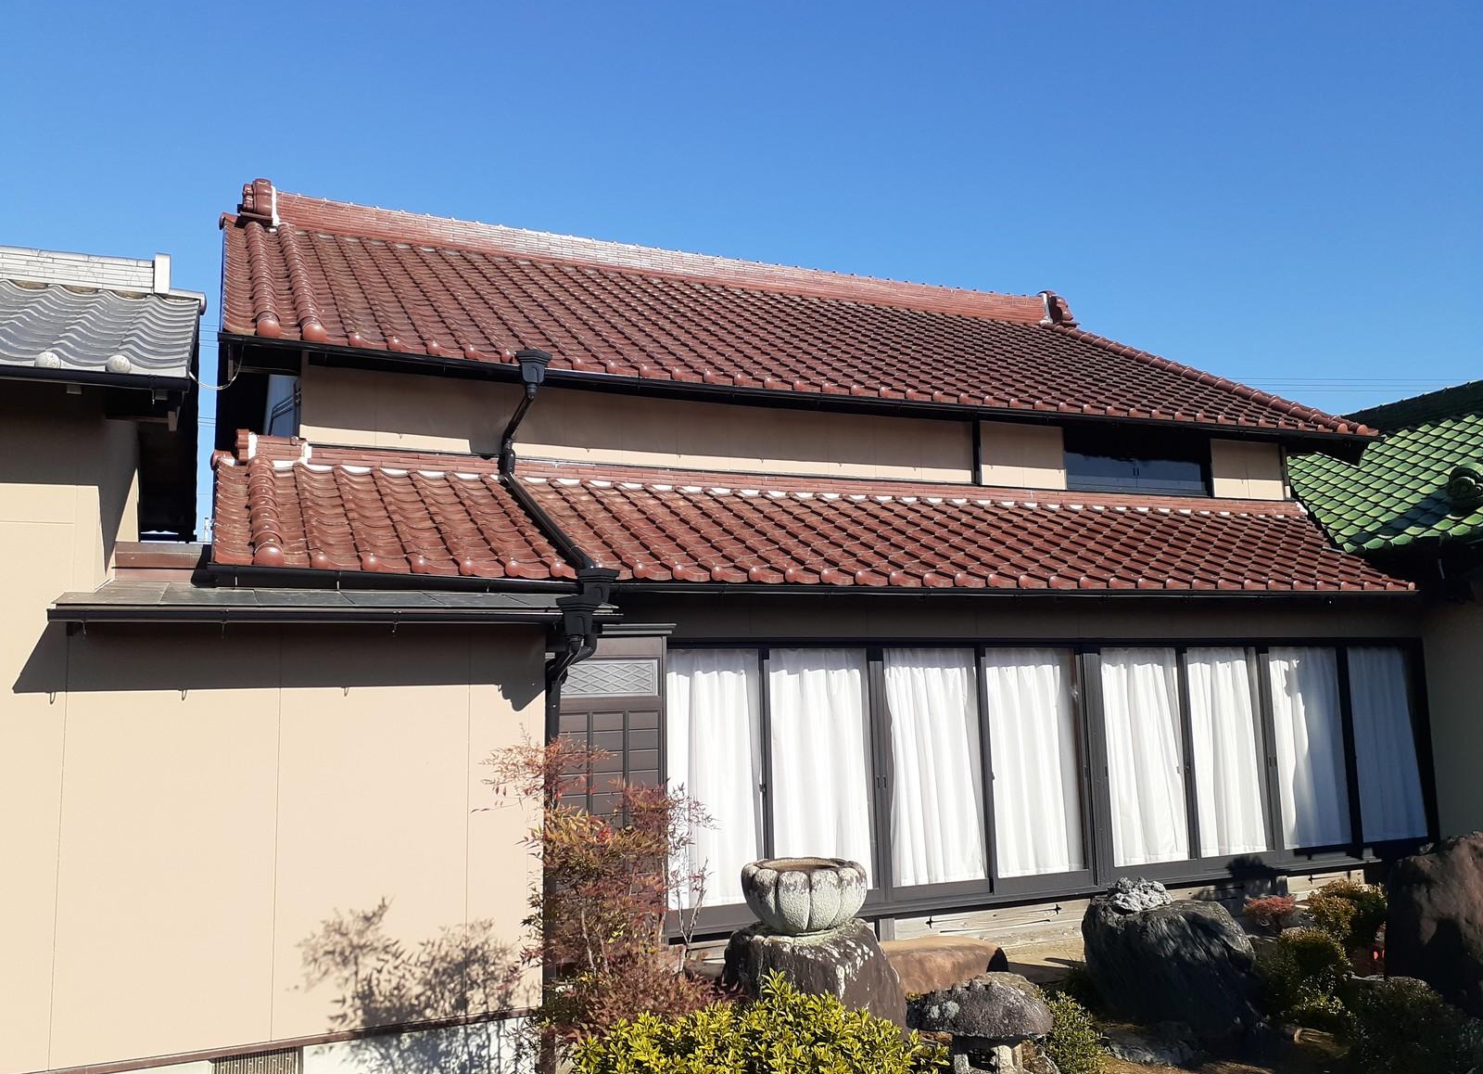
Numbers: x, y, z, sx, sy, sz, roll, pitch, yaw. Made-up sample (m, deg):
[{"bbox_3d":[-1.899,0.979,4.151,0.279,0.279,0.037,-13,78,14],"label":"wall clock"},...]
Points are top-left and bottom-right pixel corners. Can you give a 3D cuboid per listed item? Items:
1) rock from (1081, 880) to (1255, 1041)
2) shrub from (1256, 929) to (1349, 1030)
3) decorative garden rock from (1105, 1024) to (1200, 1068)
[{"bbox_3d":[2.572,2.543,6.950,1.050,0.710,0.800,-4,-7,19],"label":"rock"},{"bbox_3d":[3.338,2.587,6.850,0.550,0.530,0.500,-4,-8,25],"label":"shrub"},{"bbox_3d":[2.219,2.725,6.250,0.500,0.170,0.360,-3,-7,18],"label":"decorative garden rock"}]

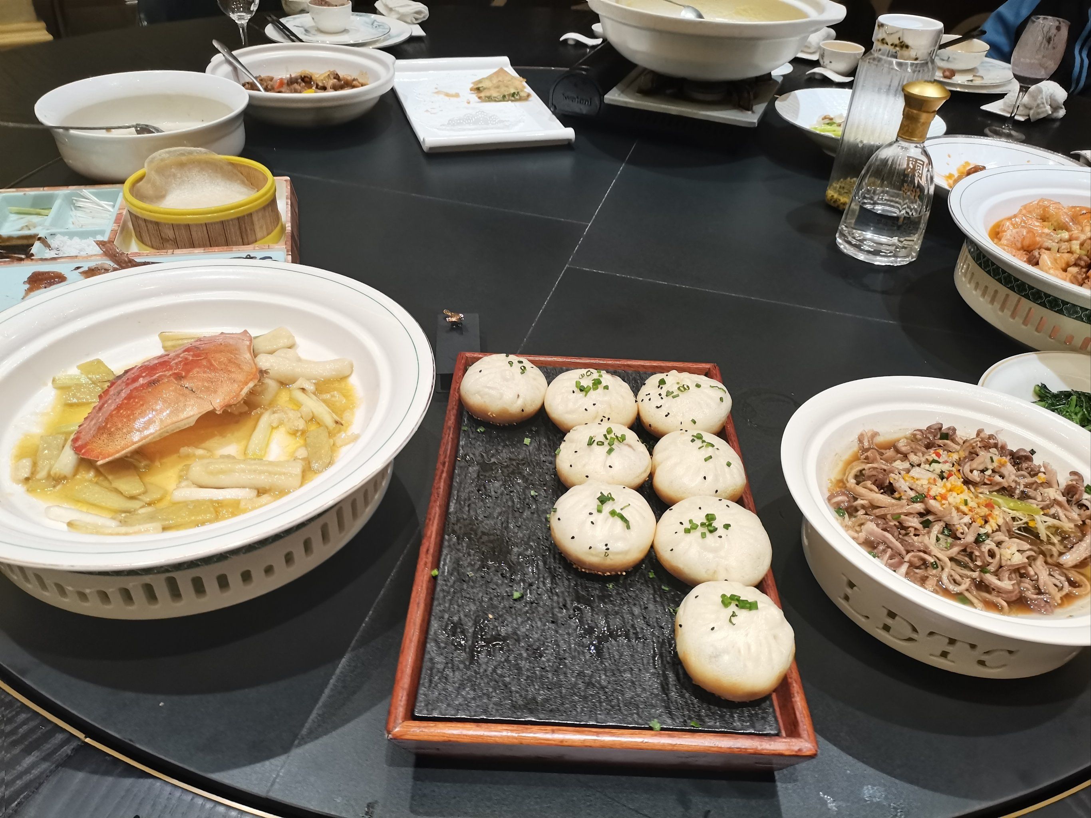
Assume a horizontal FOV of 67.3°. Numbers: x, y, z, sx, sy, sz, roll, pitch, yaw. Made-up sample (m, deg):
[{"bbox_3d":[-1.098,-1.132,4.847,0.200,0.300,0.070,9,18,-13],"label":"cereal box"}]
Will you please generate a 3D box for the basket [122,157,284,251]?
[{"bbox_3d":[-0.393,-0.227,0.951,0.166,0.062,0.166,3,38,0],"label":"basket"}]

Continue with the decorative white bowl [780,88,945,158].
[{"bbox_3d":[0.494,-0.430,1.304,0.262,0.053,0.262,3,38,0],"label":"decorative white bowl"}]

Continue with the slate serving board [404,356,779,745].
[{"bbox_3d":[0.032,0.076,0.599,0.205,0.013,0.347,3,38,-1],"label":"slate serving board"}]

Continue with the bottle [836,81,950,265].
[{"bbox_3d":[0.434,-0.289,0.997,0.104,0.203,0.104,-4,38,-9],"label":"bottle"}]

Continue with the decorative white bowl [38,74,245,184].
[{"bbox_3d":[-0.549,-0.380,1.137,0.270,0.080,0.270,2,38,-2],"label":"decorative white bowl"}]

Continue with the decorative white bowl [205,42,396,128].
[{"bbox_3d":[-0.394,-0.529,1.349,0.299,0.070,0.285,2,38,-2],"label":"decorative white bowl"}]

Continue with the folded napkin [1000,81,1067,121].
[{"bbox_3d":[0.940,-0.593,1.583,0.104,0.050,0.084,3,38,0],"label":"folded napkin"}]

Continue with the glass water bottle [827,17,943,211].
[{"bbox_3d":[0.459,-0.392,1.103,0.103,0.236,0.103,3,38,0],"label":"glass water bottle"}]

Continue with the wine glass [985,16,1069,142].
[{"bbox_3d":[0.847,-0.580,1.441,0.073,0.195,0.073,3,38,0],"label":"wine glass"}]

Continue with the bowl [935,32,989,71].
[{"bbox_3d":[0.882,-0.760,1.761,0.124,0.048,0.124,3,38,0],"label":"bowl"}]

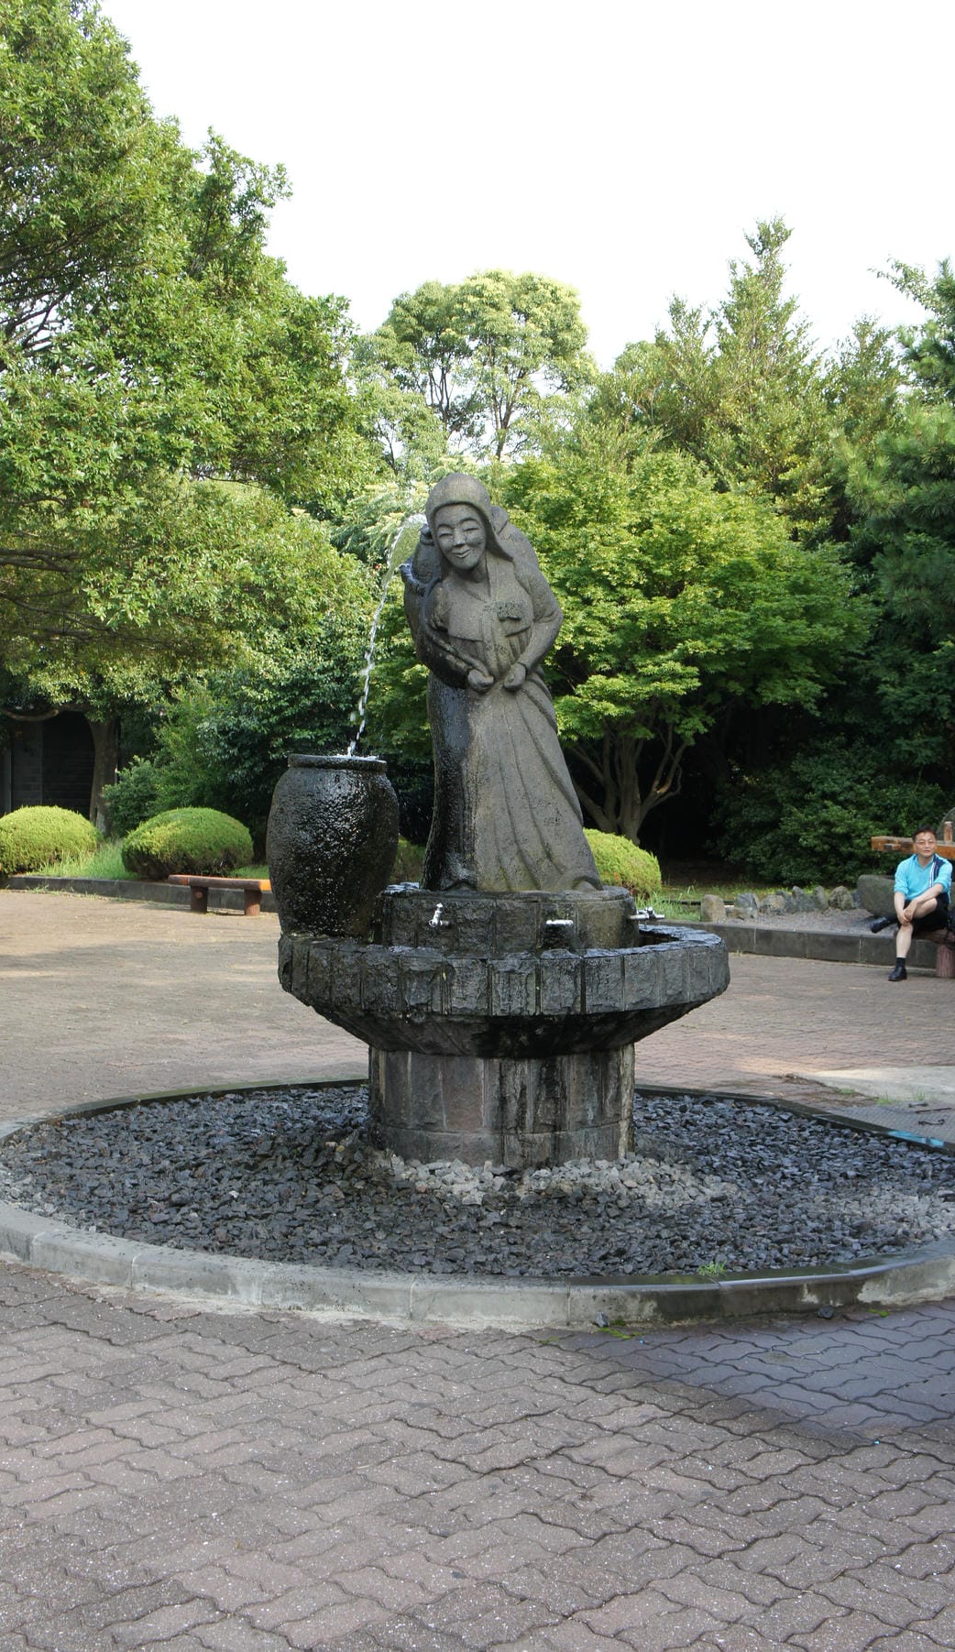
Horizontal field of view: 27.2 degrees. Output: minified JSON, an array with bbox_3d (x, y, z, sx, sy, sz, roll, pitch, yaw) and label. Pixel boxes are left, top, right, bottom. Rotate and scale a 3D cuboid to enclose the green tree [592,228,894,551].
[{"bbox_3d":[4.999,-5.380,37.000,6.000,11.900,6.000,1,1,0],"label":"green tree"}]

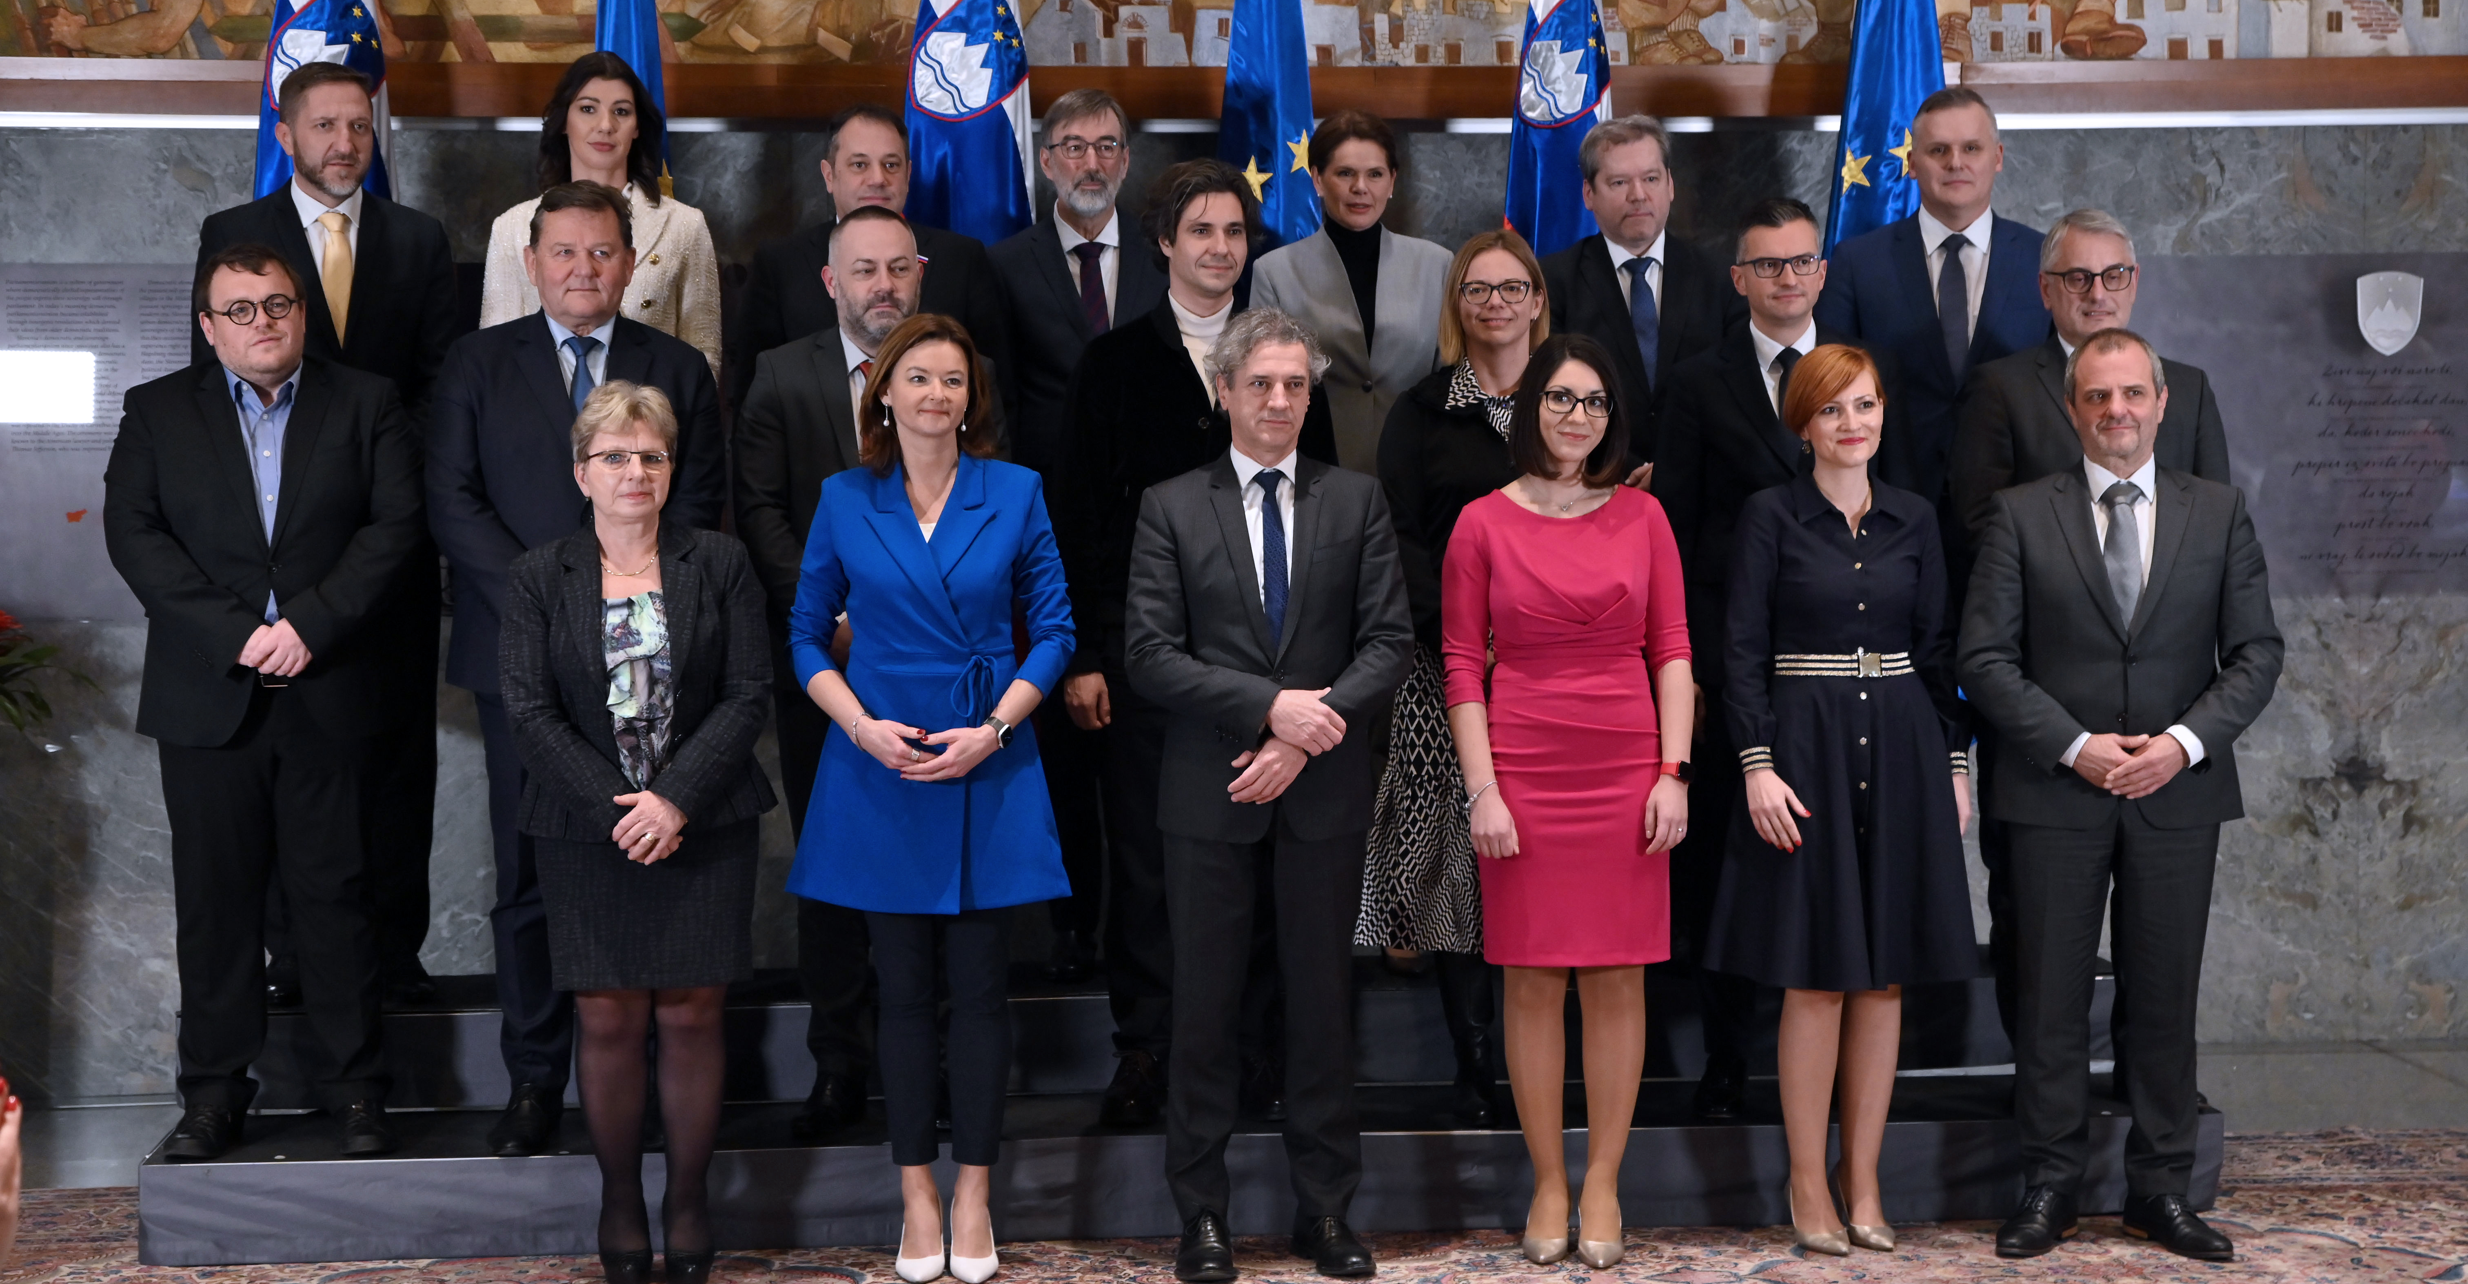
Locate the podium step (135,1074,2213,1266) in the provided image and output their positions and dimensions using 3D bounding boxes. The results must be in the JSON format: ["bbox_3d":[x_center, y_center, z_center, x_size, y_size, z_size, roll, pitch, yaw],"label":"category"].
[{"bbox_3d":[-0.081,1.040,8.171,4.020,0.190,0.500,-1,3,-6],"label":"podium step"}]

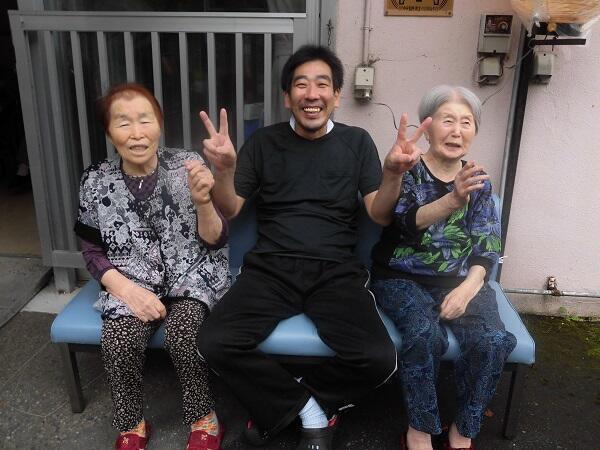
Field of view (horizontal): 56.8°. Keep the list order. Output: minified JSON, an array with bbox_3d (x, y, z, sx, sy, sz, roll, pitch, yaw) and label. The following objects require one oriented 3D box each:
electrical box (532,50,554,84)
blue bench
[{"bbox_3d":[0.994,-0.641,2.265,0.069,0.129,0.061,2,19,3],"label":"electrical box"},{"bbox_3d":[-0.022,0.288,1.971,1.510,0.733,0.554,2,19,3],"label":"blue bench"}]

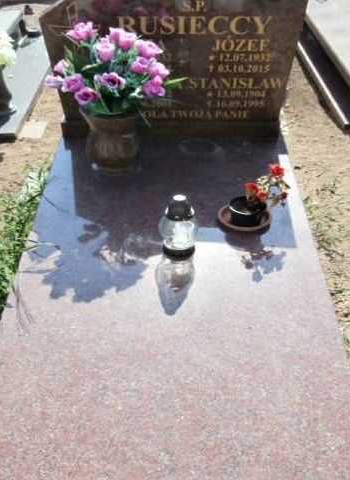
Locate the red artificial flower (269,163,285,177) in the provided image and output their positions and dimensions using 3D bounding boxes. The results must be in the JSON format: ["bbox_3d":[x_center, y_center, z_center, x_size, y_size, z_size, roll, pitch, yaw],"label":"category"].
[{"bbox_3d":[0.300,-0.207,1.300,0.045,0.038,0.040,-7,45,-7],"label":"red artificial flower"}]

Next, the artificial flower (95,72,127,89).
[{"bbox_3d":[-0.188,-0.464,1.290,0.080,0.046,0.055,0,45,0],"label":"artificial flower"}]

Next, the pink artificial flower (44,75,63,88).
[{"bbox_3d":[-0.340,-0.443,1.240,0.055,0.040,0.055,-30,51,-28],"label":"pink artificial flower"}]

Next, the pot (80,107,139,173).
[{"bbox_3d":[-0.212,-0.350,1.531,0.198,0.230,0.198,0,45,0],"label":"pot"}]

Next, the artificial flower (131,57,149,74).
[{"bbox_3d":[-0.098,-0.484,1.230,0.056,0.050,0.055,-7,44,-7],"label":"artificial flower"}]

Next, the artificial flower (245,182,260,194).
[{"bbox_3d":[0.227,-0.151,1.300,0.040,0.034,0.036,7,45,7],"label":"artificial flower"}]

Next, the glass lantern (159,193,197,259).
[{"bbox_3d":[0.013,-0.041,1.243,0.105,0.200,0.105,0,45,0],"label":"glass lantern"}]

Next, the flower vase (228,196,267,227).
[{"bbox_3d":[0.215,-0.085,1.305,0.110,0.053,0.110,0,44,0],"label":"flower vase"}]

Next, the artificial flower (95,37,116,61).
[{"bbox_3d":[-0.199,-0.545,1.270,0.056,0.062,0.055,0,45,0],"label":"artificial flower"}]

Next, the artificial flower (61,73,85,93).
[{"bbox_3d":[-0.278,-0.431,1.215,0.064,0.052,0.058,14,45,14],"label":"artificial flower"}]

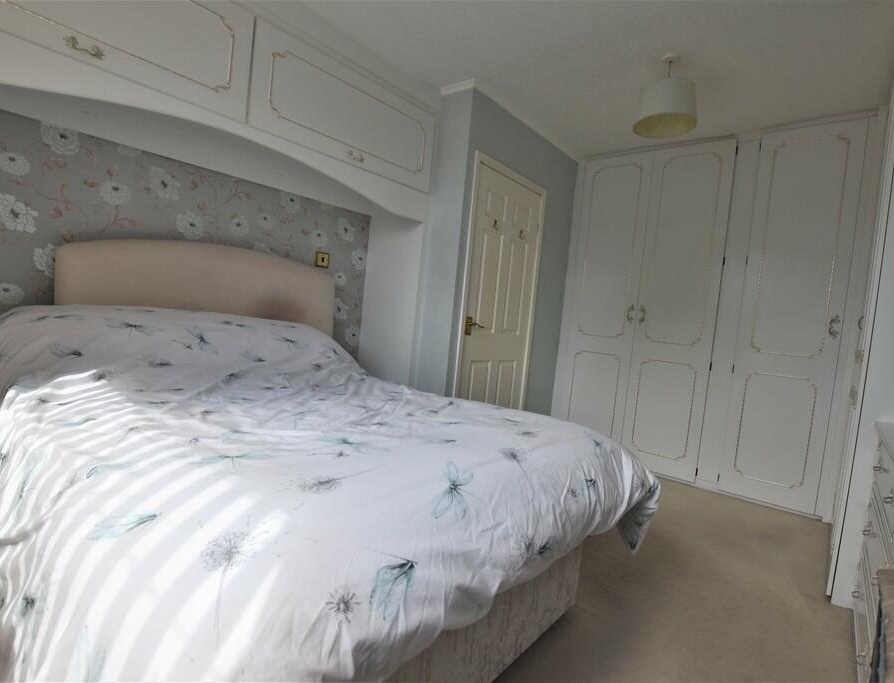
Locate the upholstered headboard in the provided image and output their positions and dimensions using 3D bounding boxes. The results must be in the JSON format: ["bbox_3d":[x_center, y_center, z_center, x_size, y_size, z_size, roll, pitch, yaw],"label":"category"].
[{"bbox_3d":[-1.253,-0.179,2.366,0.090,0.680,1.370,8,6,43],"label":"upholstered headboard"}]

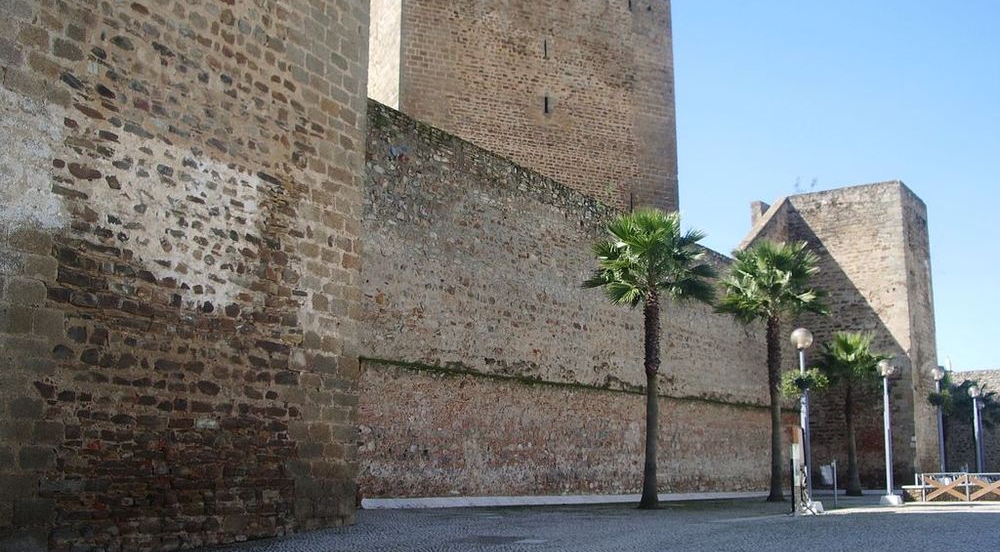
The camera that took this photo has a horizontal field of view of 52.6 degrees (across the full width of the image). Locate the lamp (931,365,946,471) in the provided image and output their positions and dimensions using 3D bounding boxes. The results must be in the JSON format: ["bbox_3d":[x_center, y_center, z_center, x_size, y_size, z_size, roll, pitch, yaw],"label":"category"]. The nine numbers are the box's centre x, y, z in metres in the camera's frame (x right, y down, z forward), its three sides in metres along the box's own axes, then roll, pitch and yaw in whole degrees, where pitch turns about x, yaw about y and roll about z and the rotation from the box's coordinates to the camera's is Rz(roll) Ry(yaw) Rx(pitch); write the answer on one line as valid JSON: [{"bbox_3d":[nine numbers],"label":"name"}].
[{"bbox_3d":[17.726,5.954,40.691,0.550,4.621,0.550,1,-10,0],"label":"lamp"}]

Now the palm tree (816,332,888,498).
[{"bbox_3d":[13.250,5.178,38.522,2.900,6.158,2.900,1,-10,0],"label":"palm tree"}]

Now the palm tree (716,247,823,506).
[{"bbox_3d":[8.943,3.003,33.227,3.600,8.583,3.600,1,-10,0],"label":"palm tree"}]

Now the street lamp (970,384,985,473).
[{"bbox_3d":[22.318,7.374,47.379,0.550,4.469,0.550,1,-10,0],"label":"street lamp"}]

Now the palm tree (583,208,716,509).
[{"bbox_3d":[3.895,2.057,26.672,3.500,7.934,3.500,1,-10,0],"label":"palm tree"}]

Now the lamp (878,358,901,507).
[{"bbox_3d":[12.265,4.876,31.984,0.650,4.535,0.650,1,-10,0],"label":"lamp"}]

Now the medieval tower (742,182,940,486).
[{"bbox_3d":[15.050,2.883,43.151,5.400,12.311,5.200,-6,-12,33],"label":"medieval tower"}]

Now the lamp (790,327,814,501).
[{"bbox_3d":[7.559,3.486,24.977,0.550,4.454,0.550,1,-10,0],"label":"lamp"}]

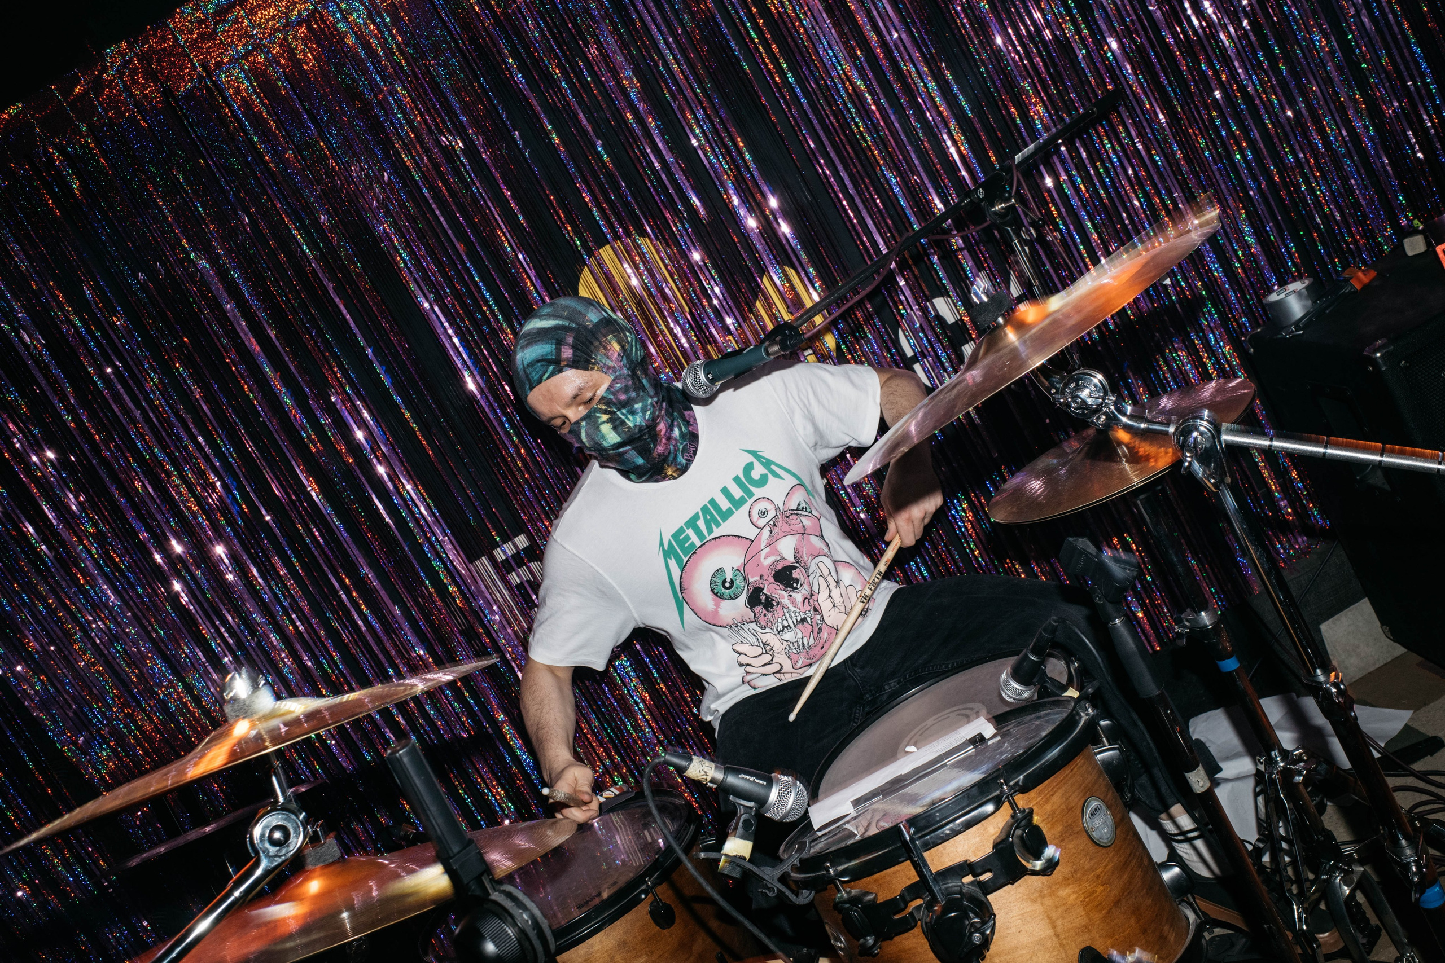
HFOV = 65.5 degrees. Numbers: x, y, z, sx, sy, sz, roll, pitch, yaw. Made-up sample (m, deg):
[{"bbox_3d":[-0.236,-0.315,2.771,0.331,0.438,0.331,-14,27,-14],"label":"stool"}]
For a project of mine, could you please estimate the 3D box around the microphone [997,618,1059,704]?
[{"bbox_3d":[0.359,0.204,1.300,0.045,0.045,0.147,-37,-30,-42],"label":"microphone"}]

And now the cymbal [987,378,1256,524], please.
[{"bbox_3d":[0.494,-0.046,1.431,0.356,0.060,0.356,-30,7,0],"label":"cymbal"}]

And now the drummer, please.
[{"bbox_3d":[0.184,0.297,1.720,0.820,1.350,0.740,-30,7,0],"label":"drummer"}]

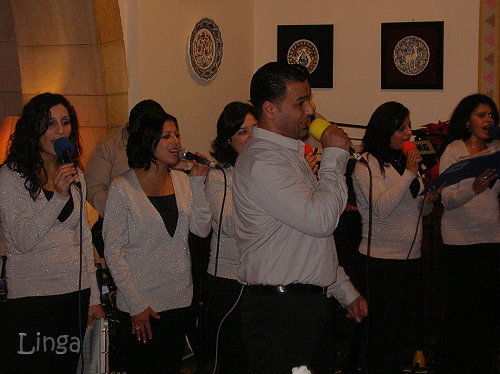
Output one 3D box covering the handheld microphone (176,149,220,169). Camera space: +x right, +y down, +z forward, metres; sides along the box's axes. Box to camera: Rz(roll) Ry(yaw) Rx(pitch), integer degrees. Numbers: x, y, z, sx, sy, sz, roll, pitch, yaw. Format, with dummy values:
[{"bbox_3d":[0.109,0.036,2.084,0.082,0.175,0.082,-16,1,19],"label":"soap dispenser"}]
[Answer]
[{"bbox_3d":[-0.222,-0.116,4.850,0.200,0.050,0.050,17,55,22],"label":"handheld microphone"}]

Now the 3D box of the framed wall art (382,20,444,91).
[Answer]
[{"bbox_3d":[1.015,-0.817,6.943,0.415,0.415,0.030,3,7,30],"label":"framed wall art"}]

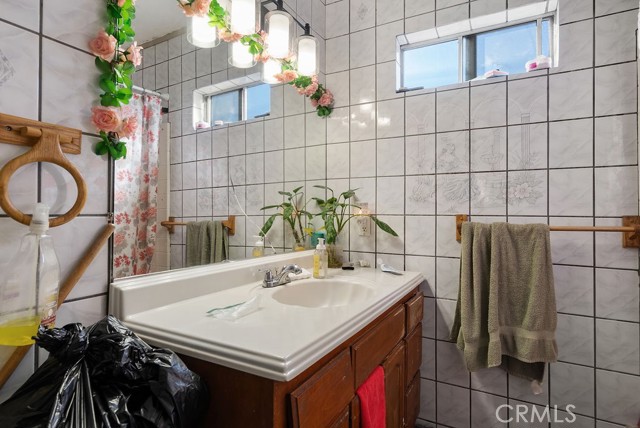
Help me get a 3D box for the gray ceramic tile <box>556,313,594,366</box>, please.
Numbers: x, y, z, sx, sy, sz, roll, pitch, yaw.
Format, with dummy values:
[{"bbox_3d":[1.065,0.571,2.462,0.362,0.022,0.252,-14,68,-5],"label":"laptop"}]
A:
[{"bbox_3d":[1.044,0.515,1.334,0.150,0.201,0.010,0,-1,27],"label":"gray ceramic tile"}]

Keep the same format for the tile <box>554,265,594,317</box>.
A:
[{"bbox_3d":[1.074,0.323,1.371,0.152,0.204,0.010,0,-1,27],"label":"tile"}]

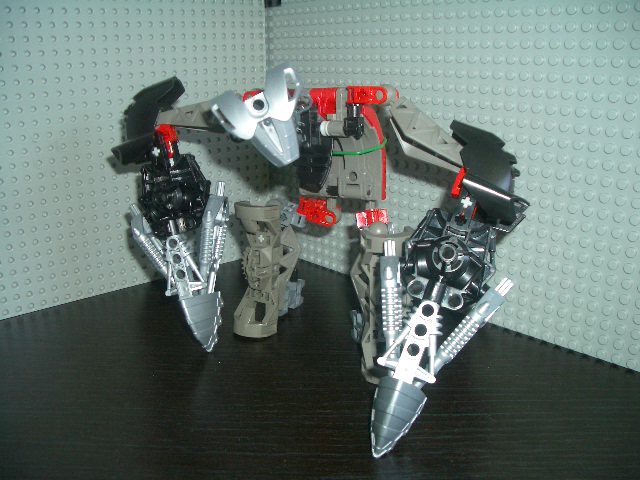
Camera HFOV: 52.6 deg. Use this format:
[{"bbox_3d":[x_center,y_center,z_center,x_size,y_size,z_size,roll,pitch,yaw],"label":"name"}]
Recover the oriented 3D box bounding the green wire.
[{"bbox_3d":[0.018,-0.043,0.302,0.027,0.007,0.009,7,18,23],"label":"green wire"}]

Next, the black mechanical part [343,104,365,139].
[{"bbox_3d":[0.016,-0.056,0.303,0.010,0.016,0.010,7,18,23],"label":"black mechanical part"}]

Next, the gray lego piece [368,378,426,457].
[{"bbox_3d":[0.030,0.068,0.250,0.019,0.031,0.015,20,14,4],"label":"gray lego piece"}]

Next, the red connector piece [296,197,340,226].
[{"bbox_3d":[-0.001,-0.014,0.322,0.022,0.011,0.011,17,19,26],"label":"red connector piece"}]

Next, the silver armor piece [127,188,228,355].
[{"bbox_3d":[-0.066,0.015,0.331,0.048,0.081,0.023,-10,13,11],"label":"silver armor piece"}]

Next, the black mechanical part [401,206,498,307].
[{"bbox_3d":[0.050,0.008,0.251,0.034,0.035,0.026,20,14,3],"label":"black mechanical part"}]

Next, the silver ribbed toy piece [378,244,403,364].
[{"bbox_3d":[0.027,0.024,0.246,0.009,0.050,0.010,0,14,8],"label":"silver ribbed toy piece"}]

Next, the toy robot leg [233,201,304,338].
[{"bbox_3d":[-0.028,0.015,0.356,0.026,0.074,0.035,11,20,33],"label":"toy robot leg"}]

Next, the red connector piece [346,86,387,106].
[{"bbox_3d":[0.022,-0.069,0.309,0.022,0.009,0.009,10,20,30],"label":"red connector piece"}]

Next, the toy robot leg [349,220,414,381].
[{"bbox_3d":[0.029,0.029,0.309,0.026,0.075,0.034,-6,18,-18],"label":"toy robot leg"}]

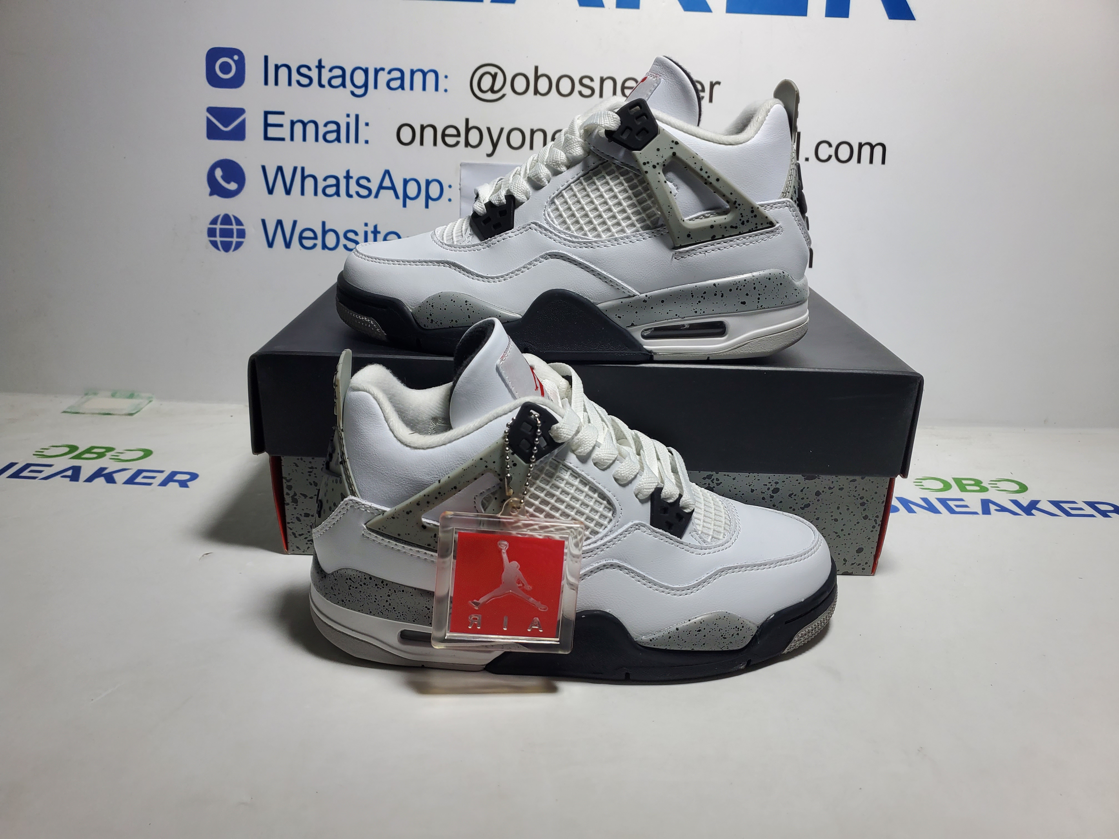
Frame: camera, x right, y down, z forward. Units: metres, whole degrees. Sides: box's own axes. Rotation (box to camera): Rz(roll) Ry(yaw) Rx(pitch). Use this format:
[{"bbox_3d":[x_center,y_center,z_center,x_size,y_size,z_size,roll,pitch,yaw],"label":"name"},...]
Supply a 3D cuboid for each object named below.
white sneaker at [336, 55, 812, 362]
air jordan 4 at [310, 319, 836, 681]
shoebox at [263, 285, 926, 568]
[{"bbox_3d":[0.009,-0.118,0.458,0.266,0.151,0.102,2,21,-1],"label":"white sneaker"},{"bbox_3d":[0.010,0.030,0.408,0.269,0.157,0.102,2,21,-1],"label":"air jordan 4"},{"bbox_3d":[0.014,-0.013,0.567,0.351,0.123,0.230,2,21,-1],"label":"shoebox"}]

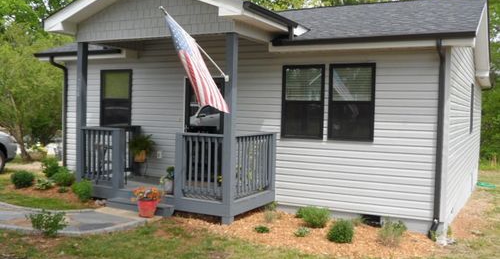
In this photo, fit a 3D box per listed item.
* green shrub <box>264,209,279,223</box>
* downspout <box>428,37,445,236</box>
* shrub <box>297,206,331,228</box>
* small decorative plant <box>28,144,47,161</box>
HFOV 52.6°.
[{"bbox_3d":[0.355,1.384,8.276,0.237,0.237,0.227,1,2,0],"label":"green shrub"},{"bbox_3d":[2.840,0.184,7.684,0.109,2.984,0.524,2,2,26],"label":"downspout"},{"bbox_3d":[1.034,1.410,8.100,0.500,0.340,0.440,3,2,27],"label":"shrub"},{"bbox_3d":[-6.381,0.655,15.182,0.544,0.494,0.514,2,2,26],"label":"small decorative plant"}]

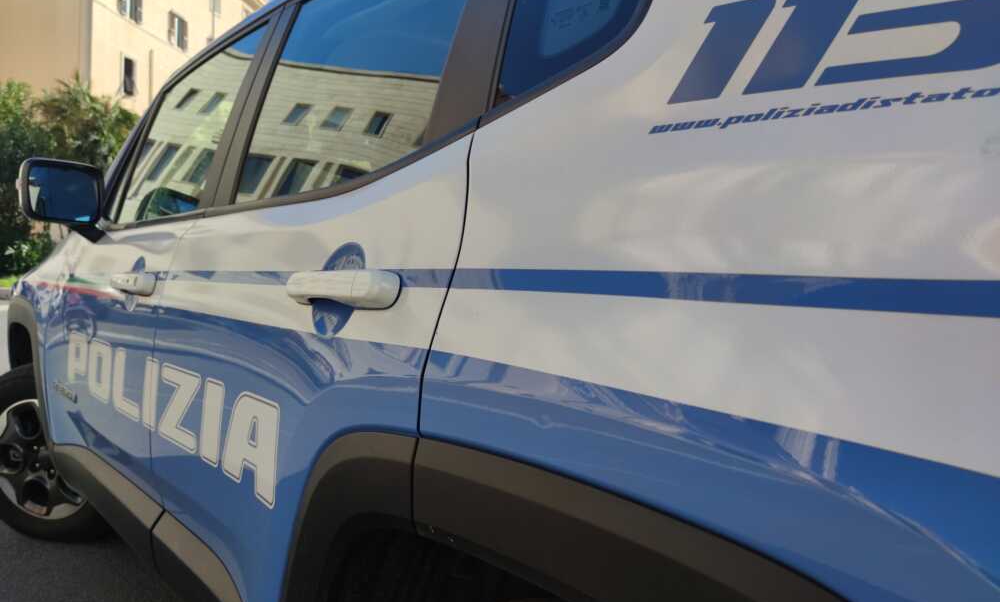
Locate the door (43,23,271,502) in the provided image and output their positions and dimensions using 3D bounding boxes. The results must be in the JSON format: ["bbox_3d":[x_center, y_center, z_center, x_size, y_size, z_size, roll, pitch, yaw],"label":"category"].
[{"bbox_3d":[-0.988,-0.083,1.931,0.265,1.160,1.170,1,1,-42],"label":"door"}]

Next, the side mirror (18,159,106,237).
[{"bbox_3d":[-1.317,-0.304,2.084,0.212,0.212,0.130,1,1,-42],"label":"side mirror"}]

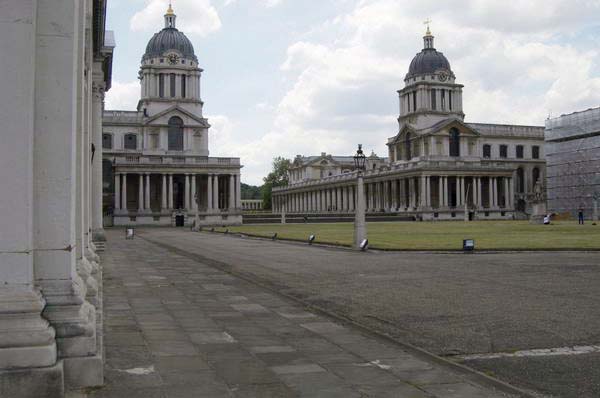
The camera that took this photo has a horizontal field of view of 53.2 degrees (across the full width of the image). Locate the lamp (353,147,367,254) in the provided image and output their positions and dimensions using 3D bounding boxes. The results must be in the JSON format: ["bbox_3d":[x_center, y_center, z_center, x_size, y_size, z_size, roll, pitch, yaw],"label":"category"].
[{"bbox_3d":[2.563,-0.056,25.800,0.540,4.550,0.540,0,-2,-18],"label":"lamp"}]

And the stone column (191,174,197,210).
[{"bbox_3d":[-18.349,-1.154,103.200,0.950,6.200,0.950,0,-2,-18],"label":"stone column"}]

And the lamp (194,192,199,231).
[{"bbox_3d":[-11.813,1.452,68.500,0.530,4.450,0.530,0,-2,-18],"label":"lamp"}]

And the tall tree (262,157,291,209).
[{"bbox_3d":[-9.069,-6.636,265.000,14.500,24.000,14.500,-1,-1,0],"label":"tall tree"}]

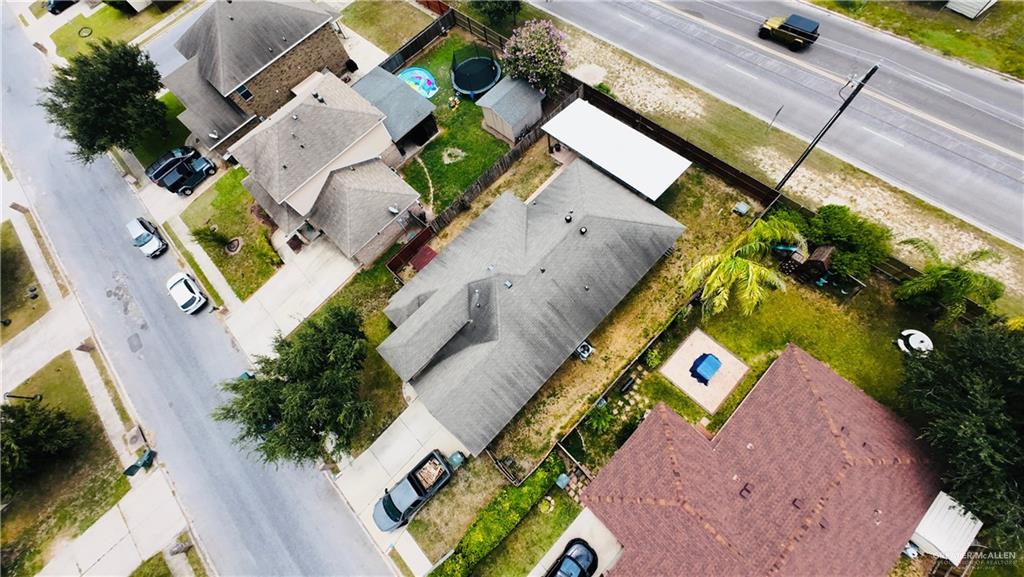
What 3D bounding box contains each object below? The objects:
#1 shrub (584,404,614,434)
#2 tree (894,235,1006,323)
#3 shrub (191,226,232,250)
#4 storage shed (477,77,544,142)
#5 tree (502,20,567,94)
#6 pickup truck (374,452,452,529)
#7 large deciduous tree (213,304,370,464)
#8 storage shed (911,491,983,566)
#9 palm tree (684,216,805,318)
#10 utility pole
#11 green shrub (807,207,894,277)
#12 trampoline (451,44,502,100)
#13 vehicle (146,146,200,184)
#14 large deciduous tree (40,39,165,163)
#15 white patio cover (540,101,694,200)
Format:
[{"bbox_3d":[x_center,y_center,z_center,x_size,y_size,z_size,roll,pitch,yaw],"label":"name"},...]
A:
[{"bbox_3d":[5.386,8.060,19.998,1.650,1.300,1.650,-2,70,7],"label":"shrub"},{"bbox_3d":[24.993,-0.433,19.170,4.800,3.700,4.800,-2,70,7],"label":"tree"},{"bbox_3d":[-26.214,-4.377,28.455,1.700,2.900,1.700,42,81,18],"label":"shrub"},{"bbox_3d":[-0.004,-16.069,29.148,4.450,3.050,4.300,42,81,18],"label":"storage shed"},{"bbox_3d":[1.954,-19.996,29.006,5.600,5.400,5.600,-2,71,6],"label":"tree"},{"bbox_3d":[-6.390,13.155,21.118,5.150,1.700,1.880,-42,71,-8],"label":"pickup truck"},{"bbox_3d":[-13.637,5.951,21.207,9.500,6.900,9.500,-2,71,6],"label":"large deciduous tree"},{"bbox_3d":[21.465,12.044,17.175,2.150,2.350,2.600,42,81,18],"label":"storage shed"},{"bbox_3d":[13.269,-0.894,19.829,6.100,5.700,6.100,-2,70,7],"label":"palm tree"},{"bbox_3d":[18.128,-8.310,19.705,0.600,9.600,0.450,41,80,19],"label":"utility pole"},{"bbox_3d":[21.637,-3.042,20.938,4.400,3.000,4.100,-2,70,7],"label":"green shrub"},{"bbox_3d":[-3.085,-18.783,28.540,4.100,2.200,4.100,-2,70,7],"label":"trampoline"},{"bbox_3d":[-34.193,-12.464,32.896,1.850,1.650,4.500,42,81,18],"label":"vehicle"},{"bbox_3d":[-34.996,-16.028,28.906,8.600,6.600,10.000,41,80,19],"label":"large deciduous tree"},{"bbox_3d":[7.979,-10.674,26.485,10.800,2.700,4.250,42,81,18],"label":"white patio cover"}]

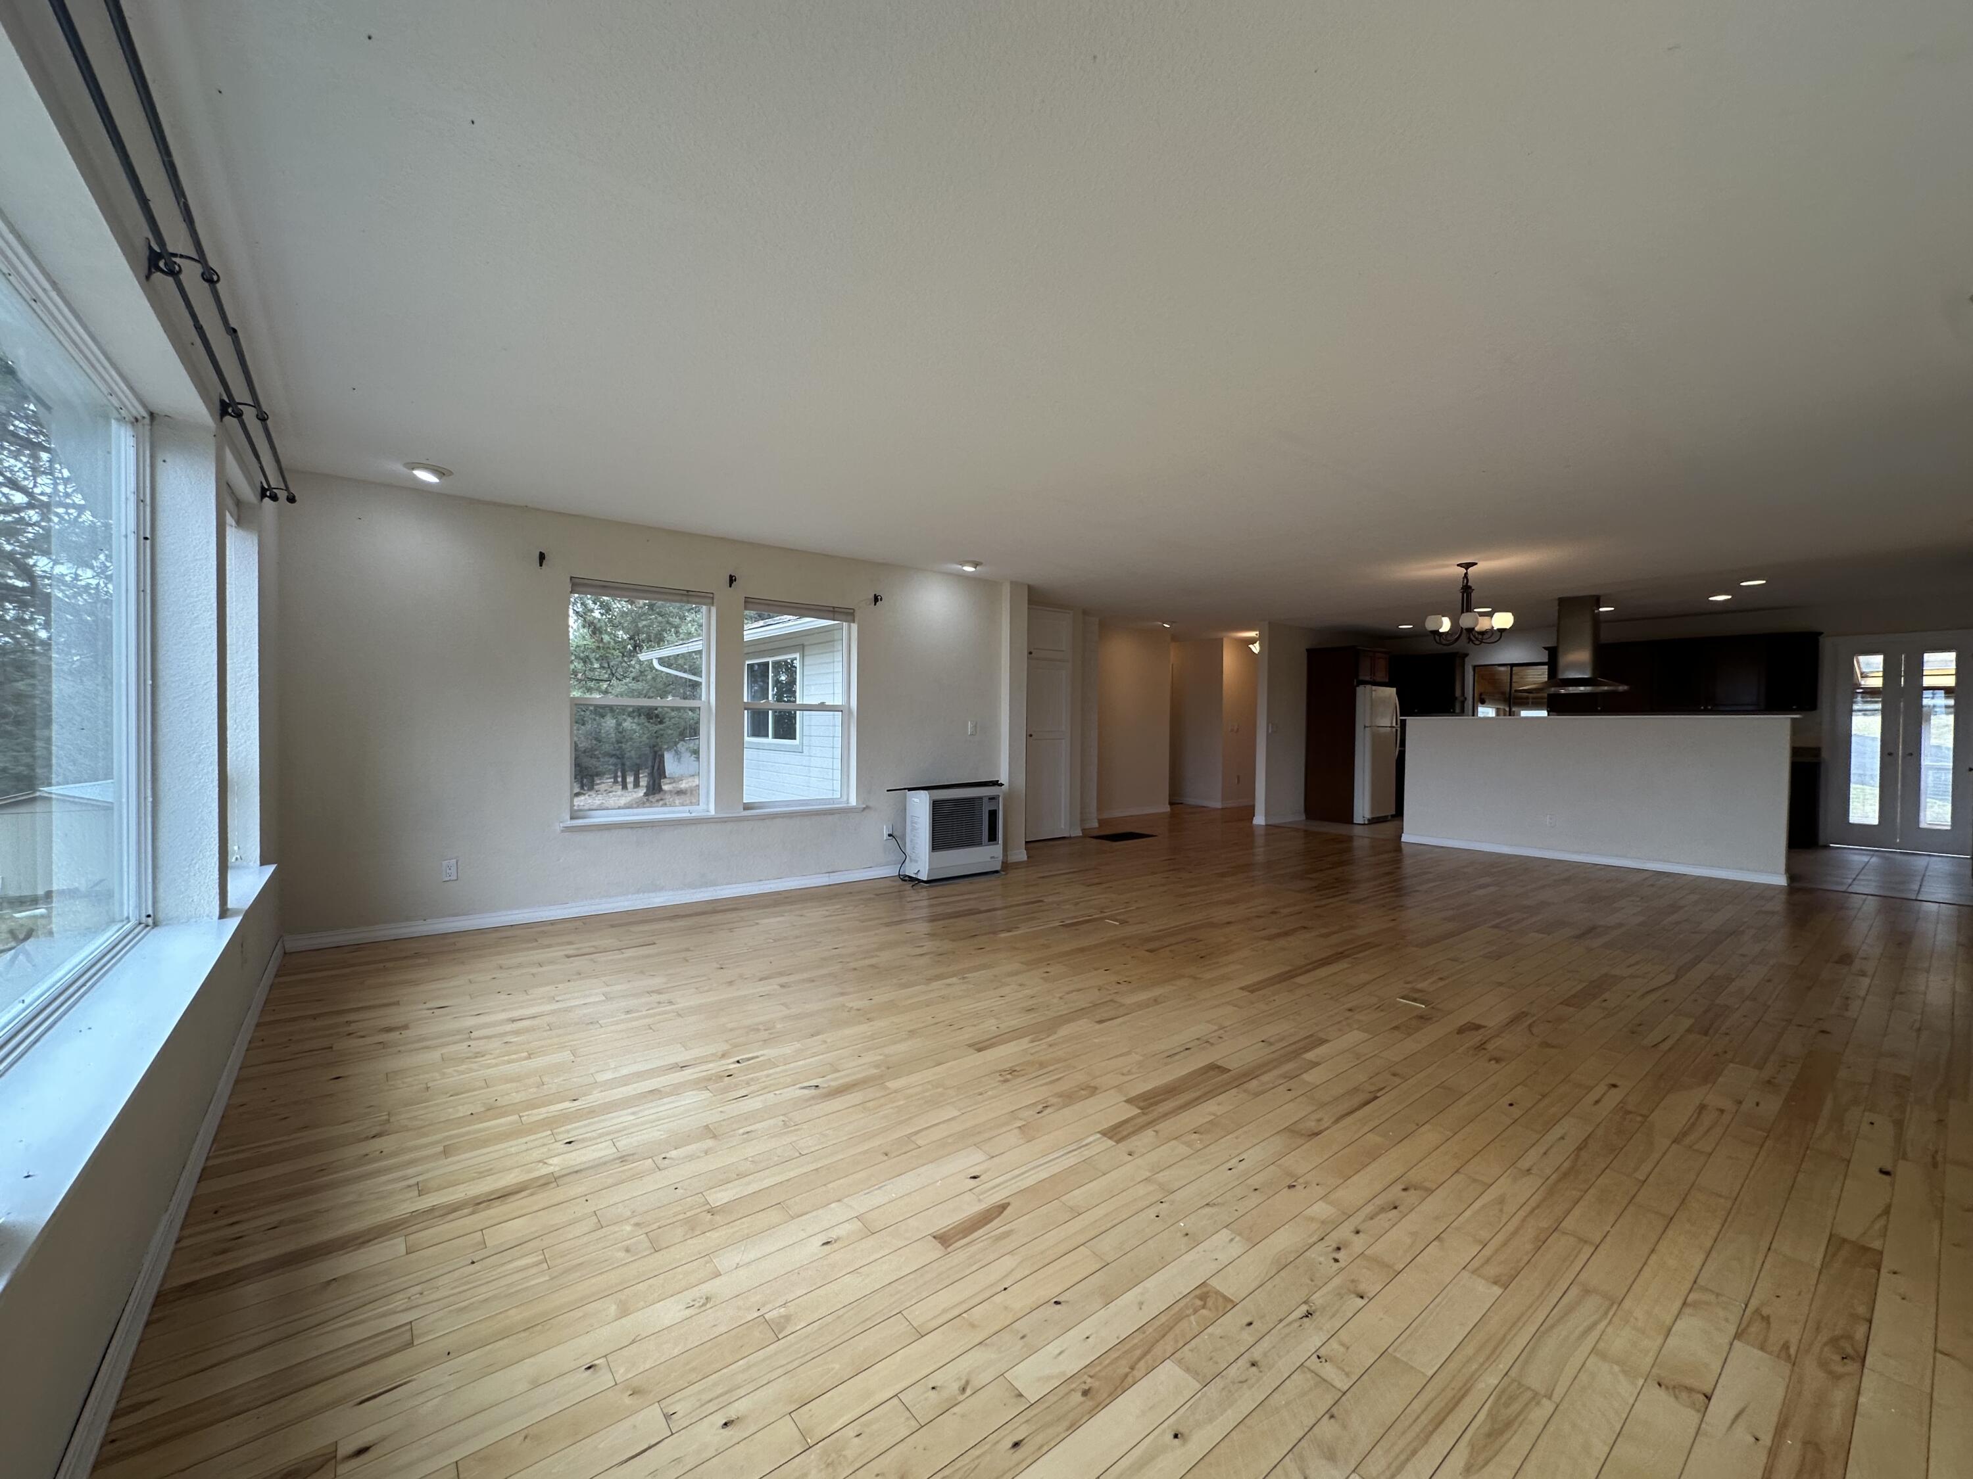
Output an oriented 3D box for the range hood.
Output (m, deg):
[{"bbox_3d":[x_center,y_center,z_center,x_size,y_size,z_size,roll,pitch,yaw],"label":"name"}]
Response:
[{"bbox_3d":[5.498,-0.874,7.423,0.500,0.890,0.740,0,1,-38],"label":"range hood"}]

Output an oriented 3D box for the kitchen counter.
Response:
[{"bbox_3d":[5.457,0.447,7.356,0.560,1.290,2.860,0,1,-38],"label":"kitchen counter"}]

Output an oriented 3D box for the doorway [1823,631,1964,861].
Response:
[{"bbox_3d":[9.022,0.054,7.891,0.140,2.110,0.940,0,1,-38],"label":"doorway"}]

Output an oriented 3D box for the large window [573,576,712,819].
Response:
[{"bbox_3d":[-2.182,-0.239,5.084,0.860,1.458,0.120,0,1,-38],"label":"large window"}]

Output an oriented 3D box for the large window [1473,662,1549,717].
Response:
[{"bbox_3d":[6.979,-0.497,10.616,0.120,0.990,0.920,0,1,-38],"label":"large window"}]

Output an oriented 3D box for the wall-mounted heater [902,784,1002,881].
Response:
[{"bbox_3d":[-0.259,0.730,6.312,0.710,0.700,0.320,0,1,-38],"label":"wall-mounted heater"}]

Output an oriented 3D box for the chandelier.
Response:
[{"bbox_3d":[3.672,-1.022,6.104,0.570,0.620,0.570,0,1,-38],"label":"chandelier"}]

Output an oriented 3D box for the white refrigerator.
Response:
[{"bbox_3d":[4.731,0.191,10.270,0.730,1.700,0.750,0,1,-38],"label":"white refrigerator"}]

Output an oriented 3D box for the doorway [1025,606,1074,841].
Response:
[{"bbox_3d":[0.637,-0.161,8.404,0.700,2.420,0.120,0,1,-38],"label":"doorway"}]

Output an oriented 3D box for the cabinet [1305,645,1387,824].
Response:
[{"bbox_3d":[4.662,-0.051,10.319,0.930,2.180,0.650,0,1,-38],"label":"cabinet"}]

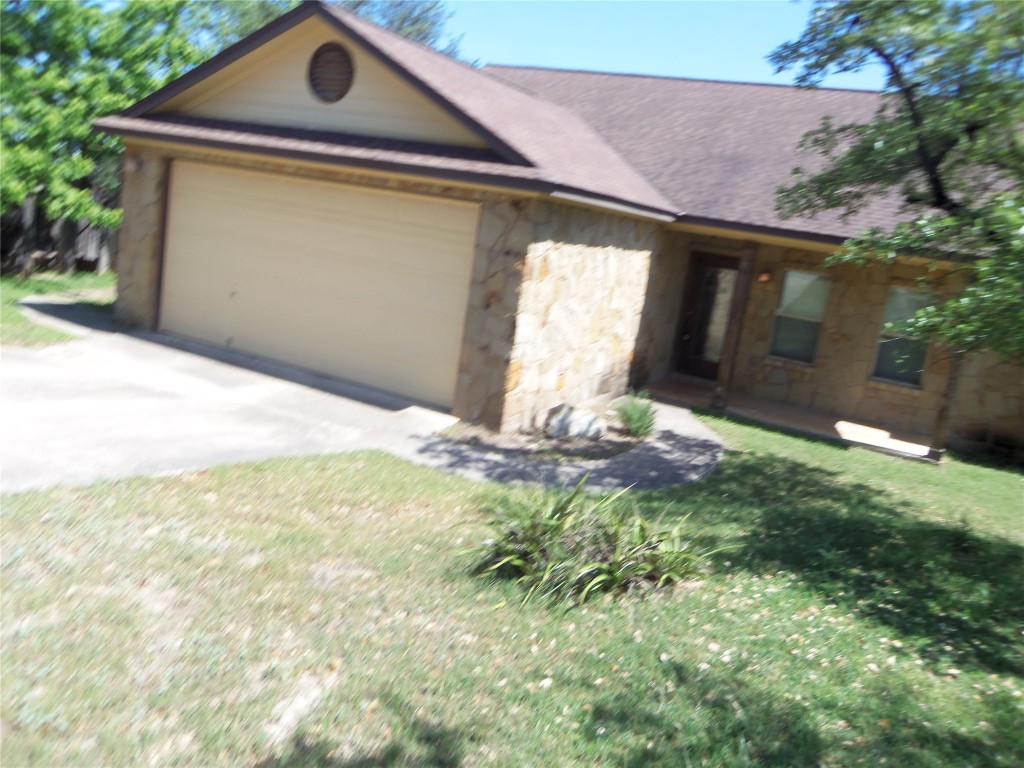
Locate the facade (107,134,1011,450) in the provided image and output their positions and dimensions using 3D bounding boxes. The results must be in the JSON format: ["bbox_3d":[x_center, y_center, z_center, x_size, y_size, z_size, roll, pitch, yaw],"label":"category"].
[{"bbox_3d":[0.946,-1.059,11.391,12.100,2.620,5.130,14,12,25],"label":"facade"}]

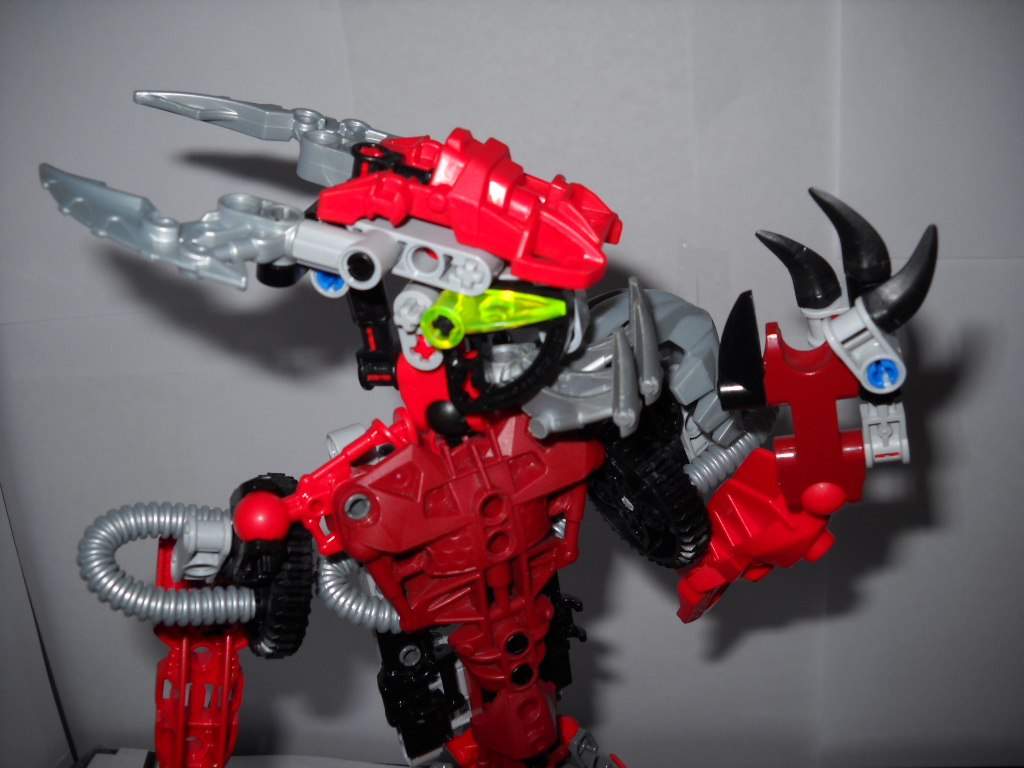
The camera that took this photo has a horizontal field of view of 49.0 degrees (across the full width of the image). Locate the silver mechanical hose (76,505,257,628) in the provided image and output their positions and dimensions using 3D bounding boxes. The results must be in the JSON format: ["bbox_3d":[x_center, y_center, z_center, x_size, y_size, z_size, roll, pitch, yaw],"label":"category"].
[{"bbox_3d":[-0.065,0.034,0.211,0.035,0.024,0.008,0,-19,0],"label":"silver mechanical hose"}]

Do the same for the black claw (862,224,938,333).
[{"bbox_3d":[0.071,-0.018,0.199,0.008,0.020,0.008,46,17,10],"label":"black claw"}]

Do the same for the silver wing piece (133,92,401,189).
[{"bbox_3d":[-0.050,-0.050,0.219,0.053,0.009,0.019,16,42,9],"label":"silver wing piece"}]

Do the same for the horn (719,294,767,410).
[{"bbox_3d":[0.042,-0.006,0.203,0.009,0.022,0.009,4,7,0],"label":"horn"}]

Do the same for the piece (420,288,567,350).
[{"bbox_3d":[-0.003,-0.012,0.193,0.025,0.008,0.008,-1,37,23],"label":"piece"}]

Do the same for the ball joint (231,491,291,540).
[{"bbox_3d":[-0.046,0.025,0.206,0.010,0.010,0.010,-2,13,0],"label":"ball joint"}]

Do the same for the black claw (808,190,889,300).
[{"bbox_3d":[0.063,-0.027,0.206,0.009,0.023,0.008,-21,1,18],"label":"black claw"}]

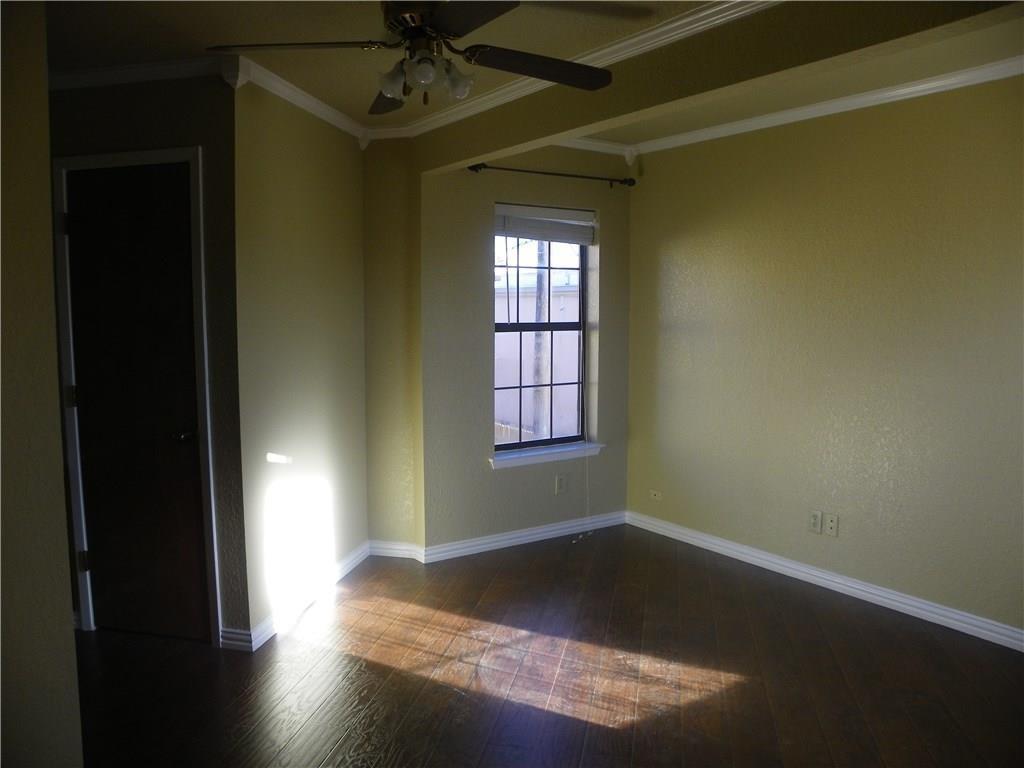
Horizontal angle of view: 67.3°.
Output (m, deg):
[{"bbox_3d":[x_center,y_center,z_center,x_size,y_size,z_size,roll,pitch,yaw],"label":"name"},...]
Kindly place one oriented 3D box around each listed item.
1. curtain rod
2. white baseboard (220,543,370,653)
[{"bbox_3d":[0.254,-1.230,4.553,1.224,0.065,0.115,-3,6,-33],"label":"curtain rod"},{"bbox_3d":[-1.032,1.009,3.854,0.160,0.095,1.301,1,5,12],"label":"white baseboard"}]

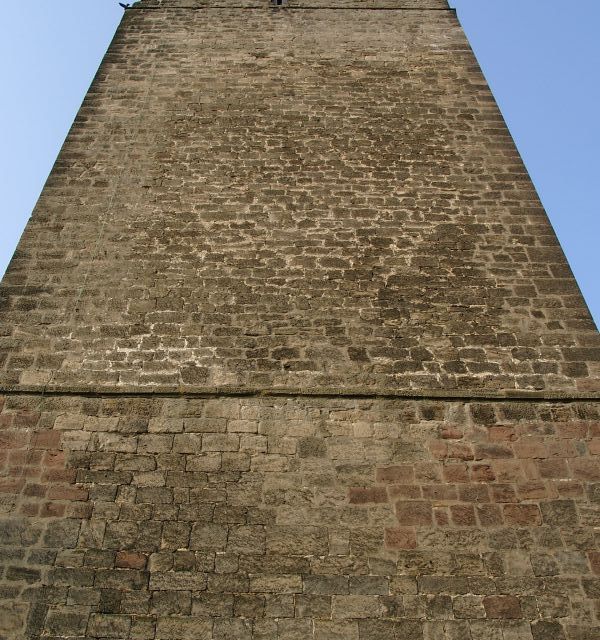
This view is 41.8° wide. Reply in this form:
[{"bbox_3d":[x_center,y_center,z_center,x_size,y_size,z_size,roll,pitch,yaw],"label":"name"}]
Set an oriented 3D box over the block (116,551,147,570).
[{"bbox_3d":[-1.969,2.907,9.228,0.353,0.208,0.280,1,-50,-1],"label":"block"}]

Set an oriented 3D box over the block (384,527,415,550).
[{"bbox_3d":[1.207,2.735,9.552,0.375,0.322,0.280,1,-50,-1],"label":"block"}]

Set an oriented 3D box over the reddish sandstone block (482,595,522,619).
[{"bbox_3d":[2.272,3.337,8.963,0.359,0.275,0.270,0,-49,-1],"label":"reddish sandstone block"}]

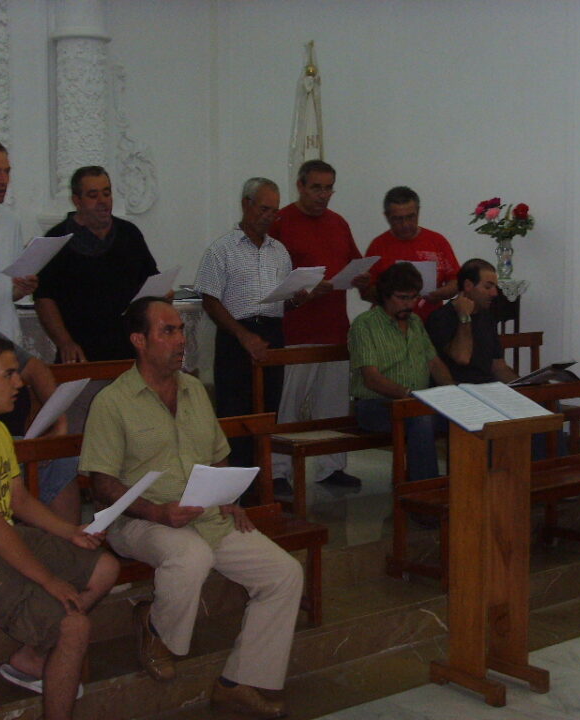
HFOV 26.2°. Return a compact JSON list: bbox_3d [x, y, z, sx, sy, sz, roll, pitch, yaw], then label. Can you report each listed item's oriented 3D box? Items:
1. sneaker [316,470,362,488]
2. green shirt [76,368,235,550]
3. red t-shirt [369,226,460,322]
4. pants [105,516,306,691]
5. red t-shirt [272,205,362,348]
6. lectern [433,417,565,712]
[{"bbox_3d":[0.266,0.641,6.904,0.290,0.100,0.105,2,6,26],"label":"sneaker"},{"bbox_3d":[-0.485,0.351,4.522,0.540,0.668,0.340,-3,5,-31],"label":"green shirt"},{"bbox_3d":[0.727,-0.456,7.472,0.540,0.690,0.320,-1,5,-13],"label":"red t-shirt"},{"bbox_3d":[-0.294,0.837,4.480,0.530,0.600,0.650,-4,6,-38],"label":"pants"},{"bbox_3d":[0.125,-0.463,6.697,0.520,0.755,0.320,-3,6,-33],"label":"red t-shirt"},{"bbox_3d":[0.716,0.664,4.549,0.420,1.080,0.345,-4,6,-39],"label":"lectern"}]

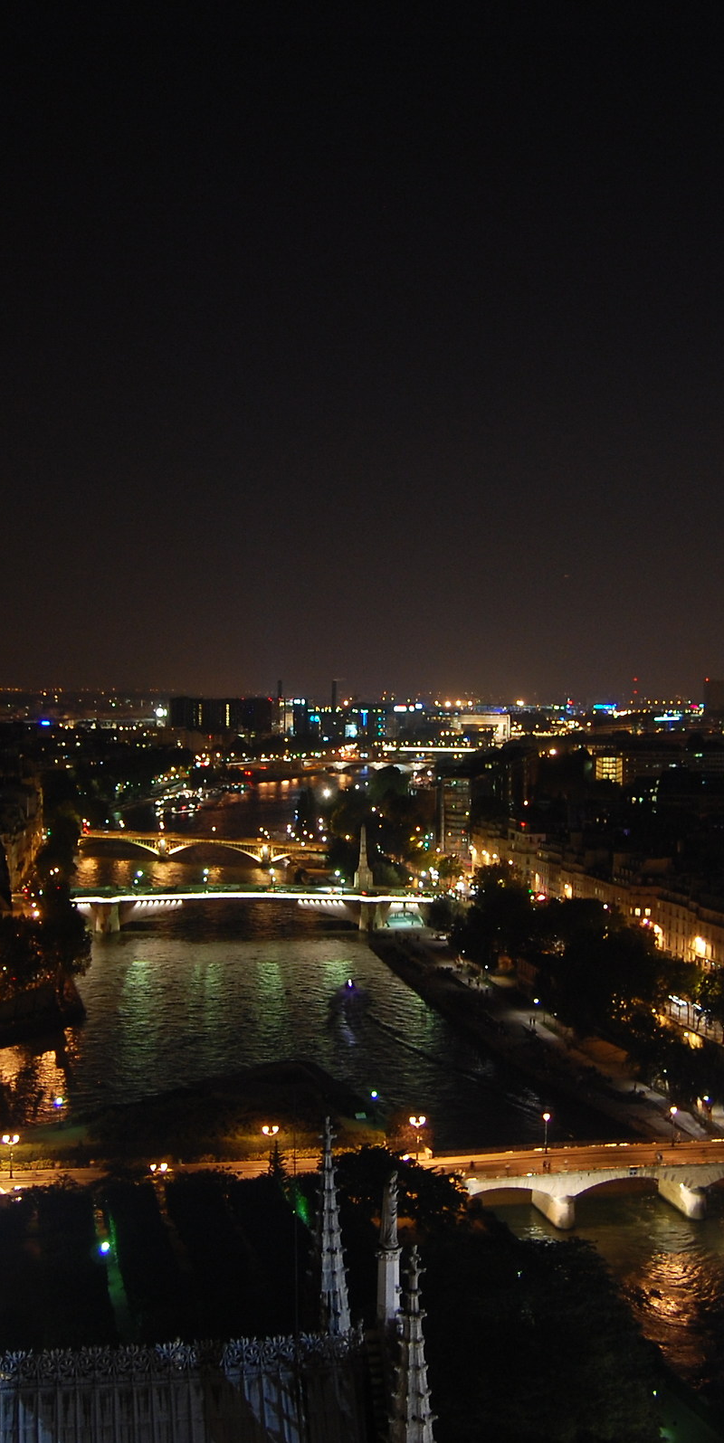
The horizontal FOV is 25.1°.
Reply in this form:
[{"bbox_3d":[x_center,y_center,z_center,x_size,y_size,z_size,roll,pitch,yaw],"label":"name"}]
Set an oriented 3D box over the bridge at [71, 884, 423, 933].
[{"bbox_3d":[-37.946,59.421,524.666,118.000,12.800,23.000,0,1,-3],"label":"bridge"}]

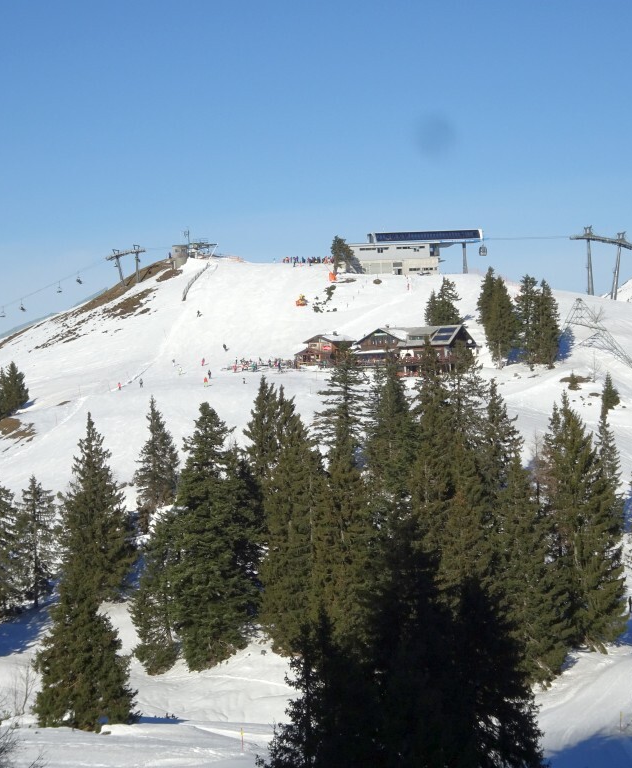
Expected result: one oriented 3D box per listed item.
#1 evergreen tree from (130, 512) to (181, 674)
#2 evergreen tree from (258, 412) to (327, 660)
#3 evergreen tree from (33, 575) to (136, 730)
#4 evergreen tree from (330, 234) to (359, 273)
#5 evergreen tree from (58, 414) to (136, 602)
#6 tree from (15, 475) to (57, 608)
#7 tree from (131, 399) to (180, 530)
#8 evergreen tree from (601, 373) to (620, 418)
[{"bbox_3d":[-16.380,21.310,243.000,5.610,17.050,5.440,-1,-1,0],"label":"evergreen tree"},{"bbox_3d":[-2.470,15.620,249.000,7.150,25.670,6.940,-1,-1,0],"label":"evergreen tree"},{"bbox_3d":[-22.206,25.755,227.000,9.780,14.960,9.780,0,1,0],"label":"evergreen tree"},{"bbox_3d":[6.985,-31.984,580.000,6.730,9.310,6.730,0,1,0],"label":"evergreen tree"},{"bbox_3d":[-24.930,14.200,270.000,8.900,21.450,8.630,-1,-1,0],"label":"evergreen tree"},{"bbox_3d":[-33.188,18.635,280.000,4.870,15.850,4.870,0,1,0],"label":"tree"},{"bbox_3d":[-21.160,10.740,312.000,6.060,18.190,5.880,-1,-1,0],"label":"tree"},{"bbox_3d":[52.890,1.890,425.000,3.230,7.900,3.140,-1,-1,0],"label":"evergreen tree"}]

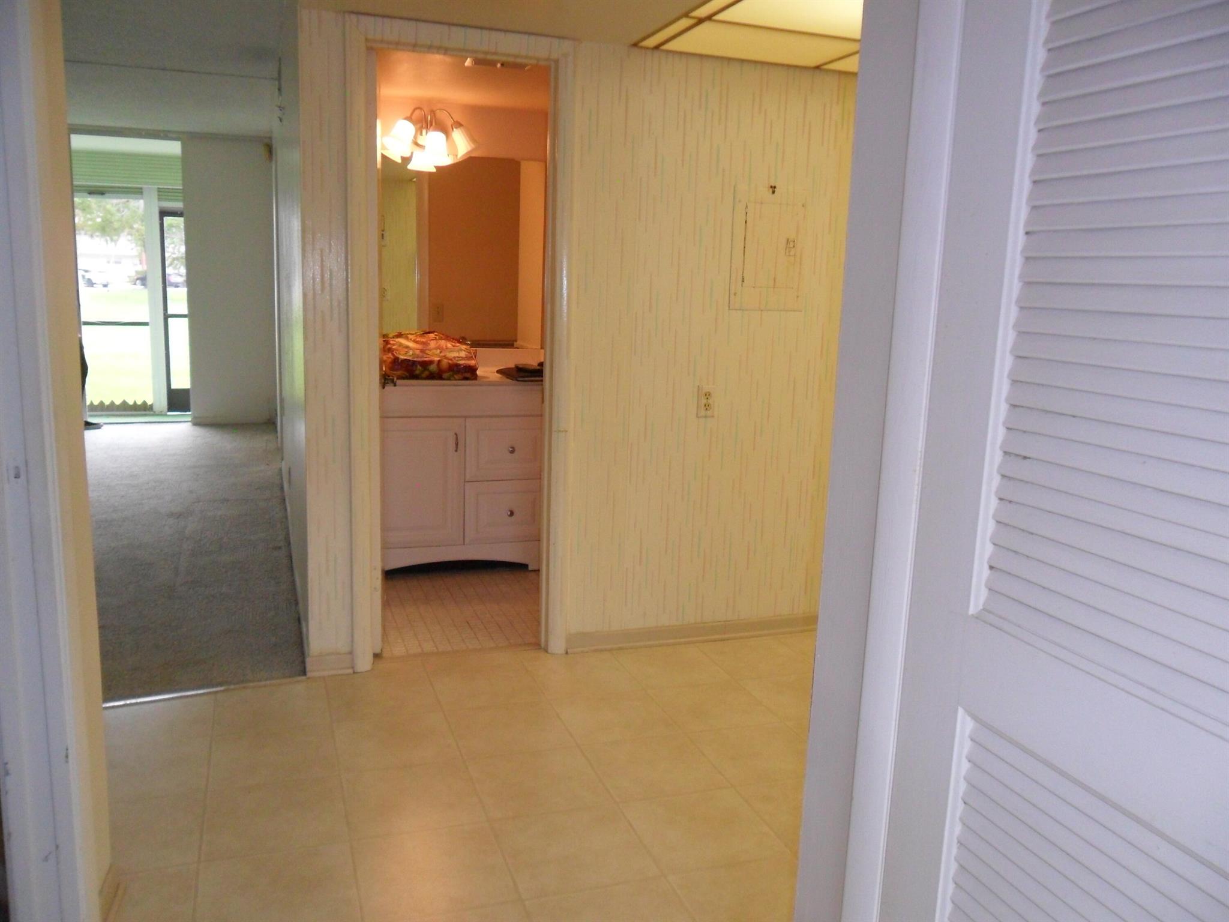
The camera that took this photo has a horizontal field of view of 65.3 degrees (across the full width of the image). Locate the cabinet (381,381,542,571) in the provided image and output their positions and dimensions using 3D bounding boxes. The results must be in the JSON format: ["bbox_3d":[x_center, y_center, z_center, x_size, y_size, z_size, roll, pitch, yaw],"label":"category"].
[{"bbox_3d":[-0.816,0.046,4.598,0.905,0.880,0.540,-2,10,-19],"label":"cabinet"}]

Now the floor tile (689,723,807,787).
[{"bbox_3d":[0.419,0.841,2.781,0.328,0.012,0.328,-2,10,-19],"label":"floor tile"}]

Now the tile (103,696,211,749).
[{"bbox_3d":[-1.358,0.773,2.849,0.328,0.012,0.328,-2,10,-19],"label":"tile"}]

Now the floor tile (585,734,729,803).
[{"bbox_3d":[0.107,0.850,2.672,0.328,0.012,0.328,-2,10,-19],"label":"floor tile"}]

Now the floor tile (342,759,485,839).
[{"bbox_3d":[-0.518,0.870,2.465,0.331,0.010,0.330,-2,10,-19],"label":"floor tile"}]

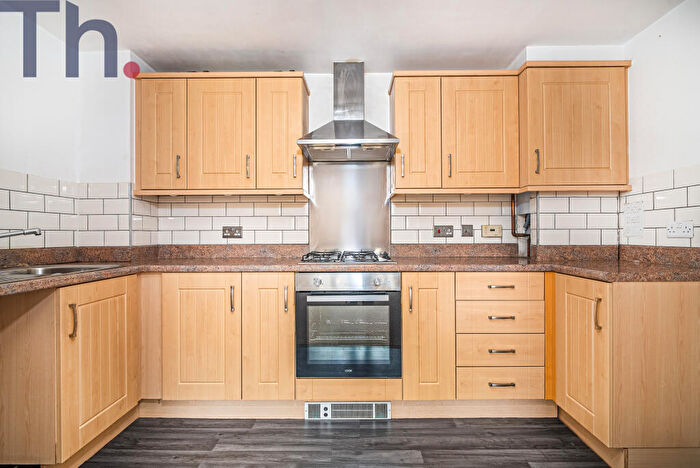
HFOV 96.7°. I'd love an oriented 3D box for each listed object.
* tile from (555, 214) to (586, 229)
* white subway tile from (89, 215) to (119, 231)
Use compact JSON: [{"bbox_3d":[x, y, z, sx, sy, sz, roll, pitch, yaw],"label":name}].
[{"bbox_3d":[1.411,-0.078,1.985,0.200,0.100,0.010,0,0,0],"label":"tile"},{"bbox_3d":[-1.590,-0.074,2.010,0.200,0.100,0.009,0,0,1],"label":"white subway tile"}]

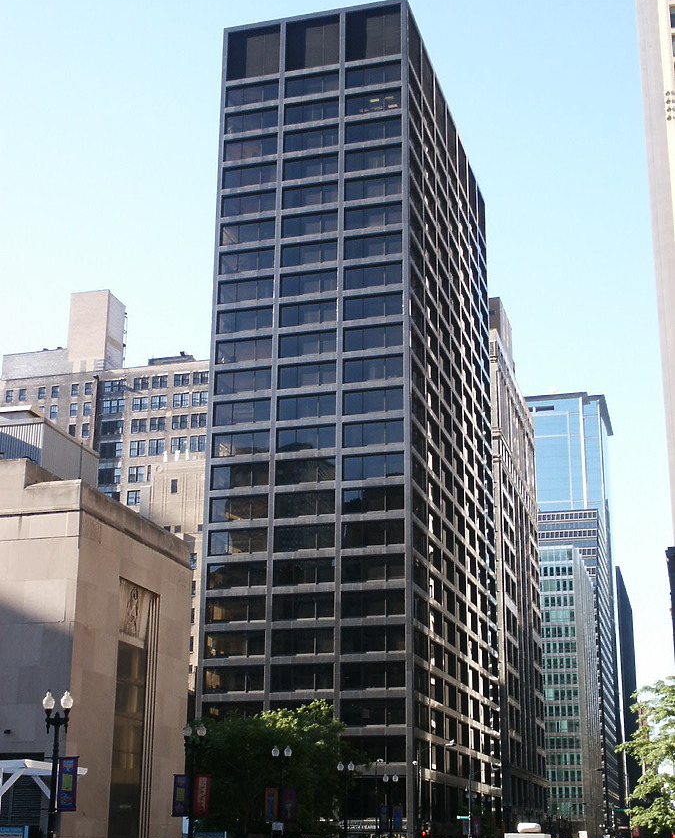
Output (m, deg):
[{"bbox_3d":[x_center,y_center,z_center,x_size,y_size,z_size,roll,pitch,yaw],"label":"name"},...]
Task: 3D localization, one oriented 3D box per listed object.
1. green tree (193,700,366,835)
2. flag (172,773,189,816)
[{"bbox_3d":[-3.981,25.488,86.760,11.200,10.900,10.200,-5,-19,15],"label":"green tree"},{"bbox_3d":[-7.674,18.403,61.000,0.780,2.100,0.060,-5,-19,15],"label":"flag"}]

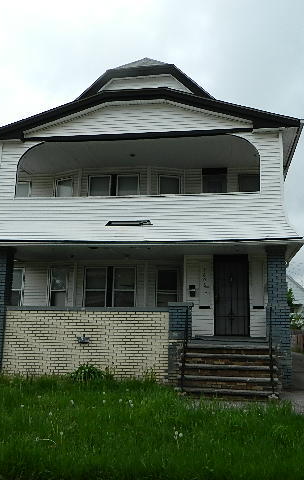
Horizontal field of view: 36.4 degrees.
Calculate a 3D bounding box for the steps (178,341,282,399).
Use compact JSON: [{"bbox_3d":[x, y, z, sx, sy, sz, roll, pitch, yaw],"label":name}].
[{"bbox_3d":[1.636,2.769,9.903,1.900,1.080,1.450,0,-11,9],"label":"steps"}]

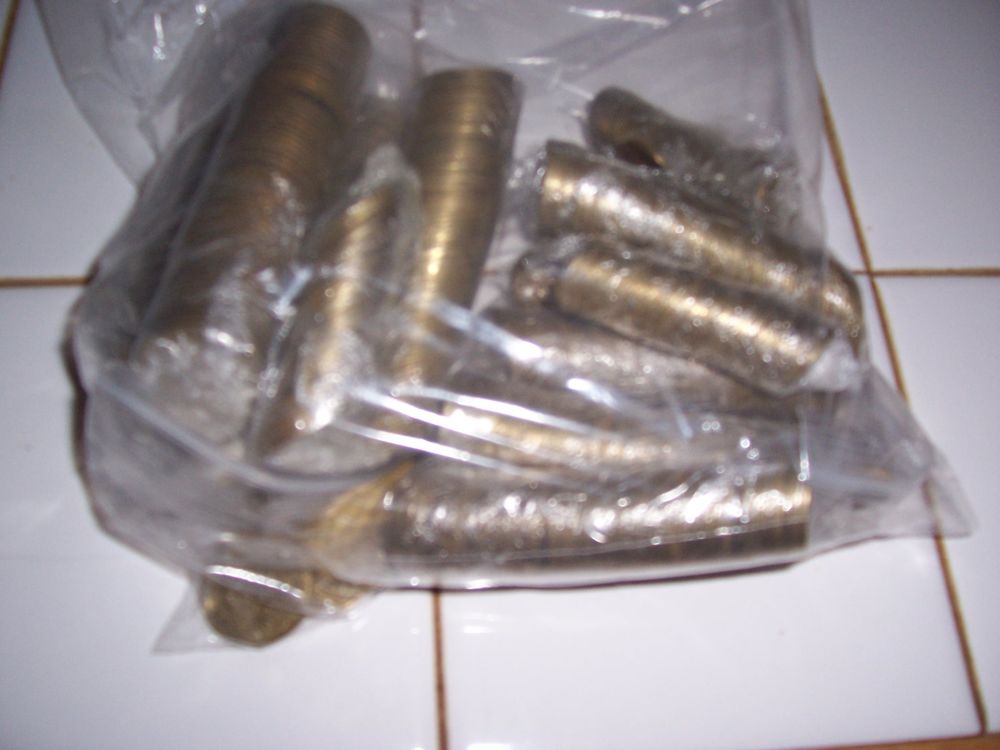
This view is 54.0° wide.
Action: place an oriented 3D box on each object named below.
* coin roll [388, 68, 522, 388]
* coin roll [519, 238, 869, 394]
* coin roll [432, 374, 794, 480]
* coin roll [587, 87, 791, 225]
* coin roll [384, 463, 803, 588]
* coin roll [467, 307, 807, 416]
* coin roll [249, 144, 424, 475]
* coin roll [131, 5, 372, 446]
[{"bbox_3d":[-0.011,-0.033,0.216,0.021,0.021,0.069,8,70,0],"label":"coin roll"},{"bbox_3d":[0.037,-0.012,0.204,0.066,0.018,0.018,15,64,1],"label":"coin roll"},{"bbox_3d":[0.023,0.011,0.203,0.071,0.019,0.019,6,63,-2],"label":"coin roll"},{"bbox_3d":[0.045,-0.053,0.237,0.044,0.018,0.018,22,64,5],"label":"coin roll"},{"bbox_3d":[0.018,0.029,0.194,0.082,0.021,0.021,-1,64,-5],"label":"coin roll"},{"bbox_3d":[0.028,-0.002,0.210,0.068,0.019,0.019,9,63,0],"label":"coin roll"},{"bbox_3d":[-0.033,-0.015,0.206,0.020,0.020,0.067,9,62,0],"label":"coin roll"},{"bbox_3d":[-0.050,-0.036,0.211,0.023,0.023,0.101,10,62,1],"label":"coin roll"}]

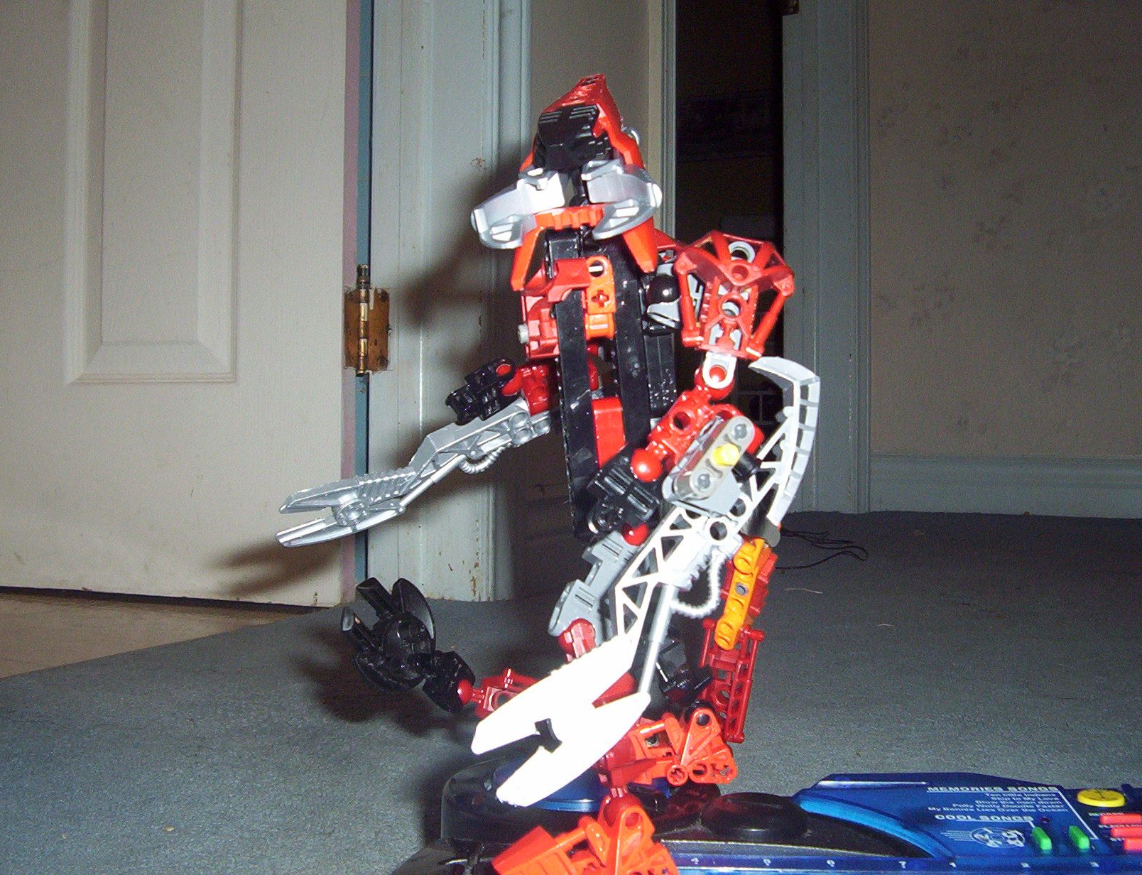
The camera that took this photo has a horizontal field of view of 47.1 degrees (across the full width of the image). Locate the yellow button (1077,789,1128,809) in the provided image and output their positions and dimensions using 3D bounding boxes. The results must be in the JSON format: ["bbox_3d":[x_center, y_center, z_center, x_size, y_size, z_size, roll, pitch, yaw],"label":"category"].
[{"bbox_3d":[0.182,0.124,0.448,0.016,0.003,0.015,0,-1,4],"label":"yellow button"}]

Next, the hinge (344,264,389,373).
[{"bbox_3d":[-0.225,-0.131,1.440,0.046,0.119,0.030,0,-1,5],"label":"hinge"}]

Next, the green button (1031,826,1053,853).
[{"bbox_3d":[0.147,0.125,0.408,0.004,0.003,0.014,0,-1,4],"label":"green button"}]

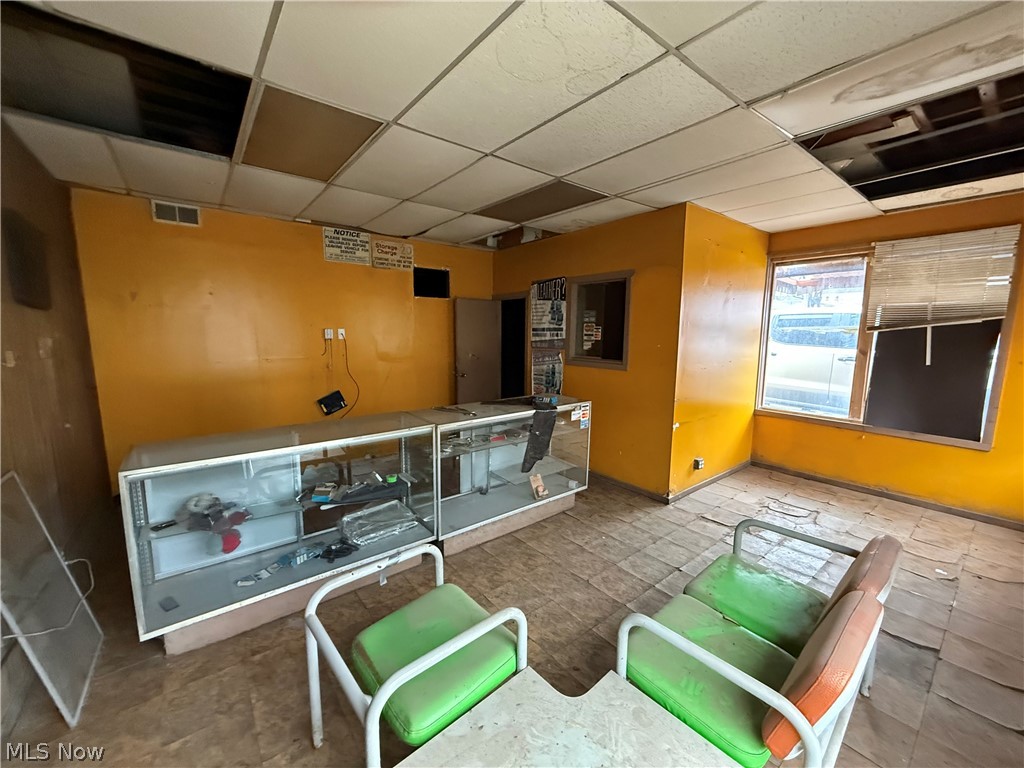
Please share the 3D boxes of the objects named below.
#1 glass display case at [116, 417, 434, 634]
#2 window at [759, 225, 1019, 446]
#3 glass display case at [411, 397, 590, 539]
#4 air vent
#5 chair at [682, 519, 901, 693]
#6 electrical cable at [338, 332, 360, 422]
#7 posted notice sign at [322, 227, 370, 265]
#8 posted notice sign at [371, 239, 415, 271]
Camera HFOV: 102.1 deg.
[{"bbox_3d":[-1.239,0.755,2.465,1.495,0.930,0.510,-5,10,-38],"label":"glass display case"},{"bbox_3d":[3.428,-0.431,4.037,0.120,1.800,1.850,-5,10,-38],"label":"window"},{"bbox_3d":[-0.057,0.644,3.390,1.490,0.930,0.510,-5,10,-38],"label":"glass display case"},{"bbox_3d":[-2.878,-1.464,3.558,0.330,0.178,0.025,-5,10,-38],"label":"air vent"},{"bbox_3d":[1.187,0.981,1.807,0.590,0.770,0.680,-5,10,-38],"label":"chair"},{"bbox_3d":[-1.802,-0.056,4.593,0.215,0.980,0.050,-5,10,-38],"label":"electrical cable"},{"bbox_3d":[-1.760,-1.467,4.454,0.487,0.333,0.012,-5,10,-38],"label":"posted notice sign"},{"bbox_3d":[-1.360,-1.478,4.770,0.487,0.315,0.012,-5,10,-38],"label":"posted notice sign"}]

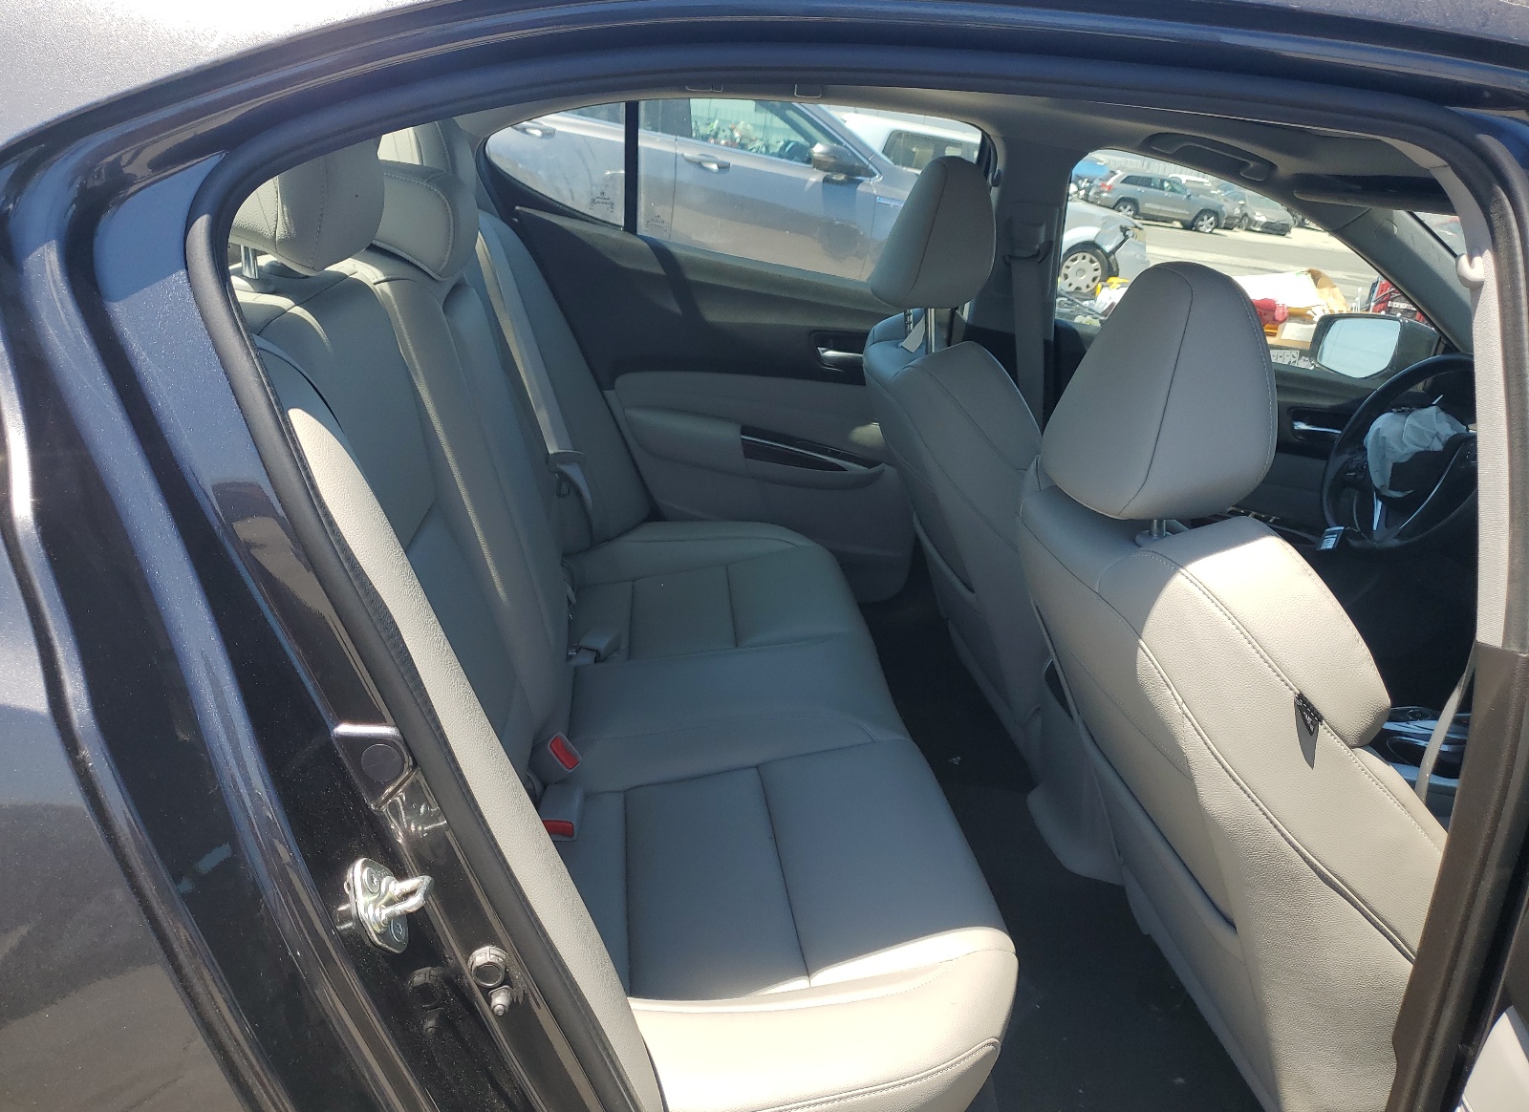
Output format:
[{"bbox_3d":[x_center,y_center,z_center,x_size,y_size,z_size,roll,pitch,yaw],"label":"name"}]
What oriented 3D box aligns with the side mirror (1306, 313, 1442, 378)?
[{"bbox_3d":[1.324,-0.435,2.469,0.160,0.145,0.225,4,22,-17],"label":"side mirror"}]

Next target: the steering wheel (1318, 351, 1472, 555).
[{"bbox_3d":[1.132,-0.167,1.970,0.120,0.370,0.370,25,17,-15],"label":"steering wheel"}]

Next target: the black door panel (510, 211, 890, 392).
[{"bbox_3d":[-0.071,-0.424,2.109,0.780,0.275,0.110,7,21,-9],"label":"black door panel"}]

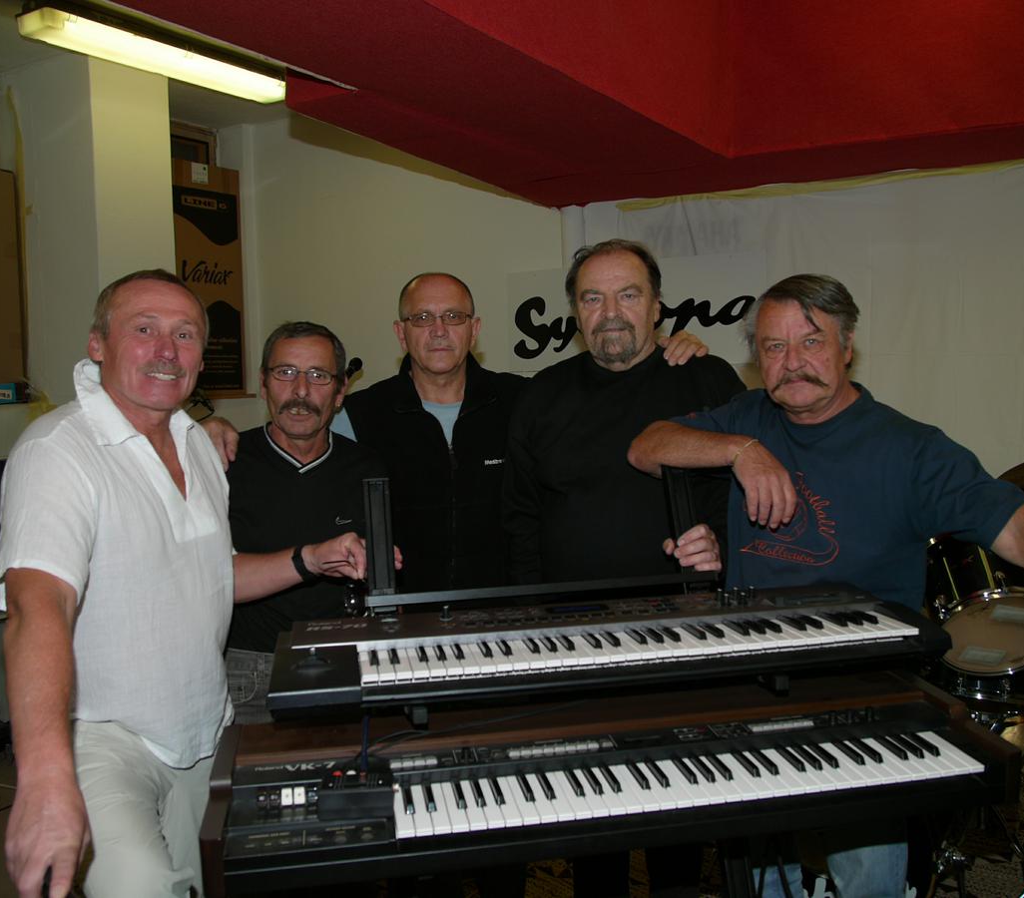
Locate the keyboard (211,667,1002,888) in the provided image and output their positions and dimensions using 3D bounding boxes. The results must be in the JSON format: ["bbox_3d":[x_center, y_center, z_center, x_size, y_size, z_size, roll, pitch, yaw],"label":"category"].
[{"bbox_3d":[0.141,0.473,1.466,1.128,0.110,0.348,-3,5,-8],"label":"keyboard"}]

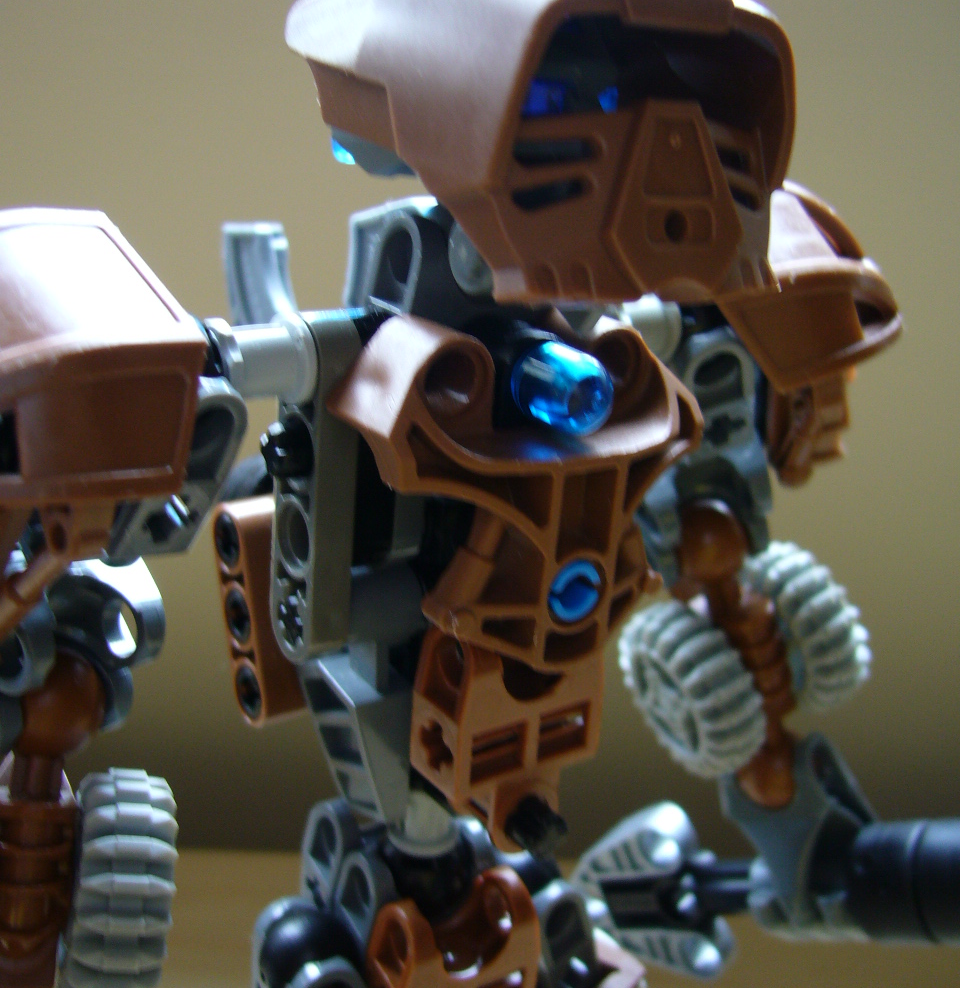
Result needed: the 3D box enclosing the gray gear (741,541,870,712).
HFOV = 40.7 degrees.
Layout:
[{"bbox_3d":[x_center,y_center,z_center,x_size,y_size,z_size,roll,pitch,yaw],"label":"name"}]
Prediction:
[{"bbox_3d":[0.041,0.017,0.167,0.009,0.022,0.022,-26,20,-15],"label":"gray gear"}]

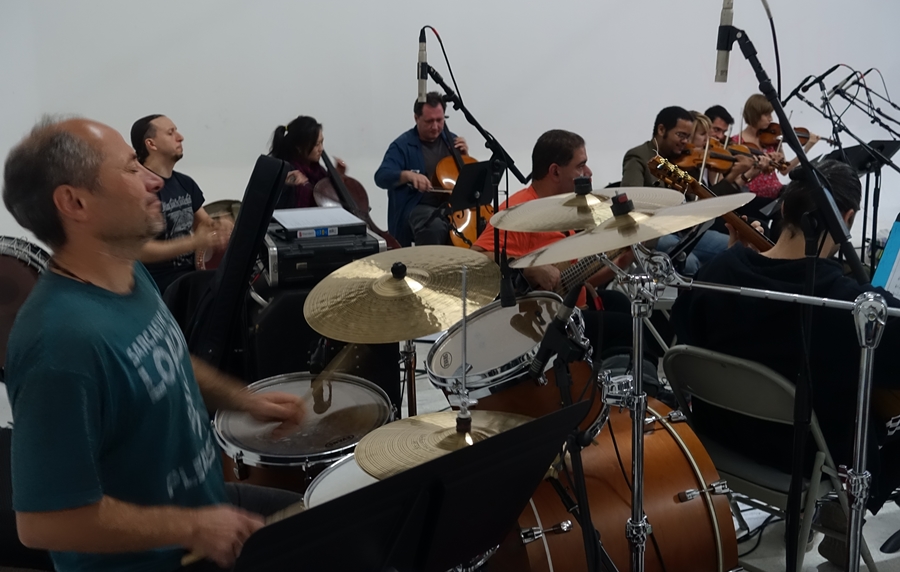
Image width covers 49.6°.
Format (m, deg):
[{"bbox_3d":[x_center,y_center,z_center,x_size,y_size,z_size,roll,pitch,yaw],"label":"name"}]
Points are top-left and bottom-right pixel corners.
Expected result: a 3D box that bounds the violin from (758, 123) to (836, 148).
[{"bbox_3d":[2.359,-1.012,6.600,0.590,0.100,0.210,3,42,-20],"label":"violin"}]

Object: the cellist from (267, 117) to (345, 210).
[{"bbox_3d":[-0.681,-0.308,5.440,0.880,1.251,0.680,10,15,41],"label":"cellist"}]

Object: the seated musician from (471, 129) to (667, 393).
[{"bbox_3d":[0.646,0.025,3.780,0.950,1.243,0.680,4,12,18],"label":"seated musician"}]

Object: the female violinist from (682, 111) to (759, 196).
[{"bbox_3d":[1.626,-0.380,5.712,0.800,1.270,0.620,6,12,29],"label":"female violinist"}]

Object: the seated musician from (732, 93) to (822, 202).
[{"bbox_3d":[2.263,-0.594,6.653,0.850,1.340,0.620,5,12,24],"label":"seated musician"}]

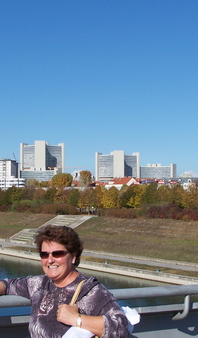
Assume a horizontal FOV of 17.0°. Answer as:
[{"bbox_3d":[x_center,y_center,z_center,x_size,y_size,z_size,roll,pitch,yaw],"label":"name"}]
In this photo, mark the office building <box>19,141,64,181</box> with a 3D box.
[{"bbox_3d":[-108.180,5.740,1270.000,86.160,118.710,70.000,0,-2,-5],"label":"office building"}]

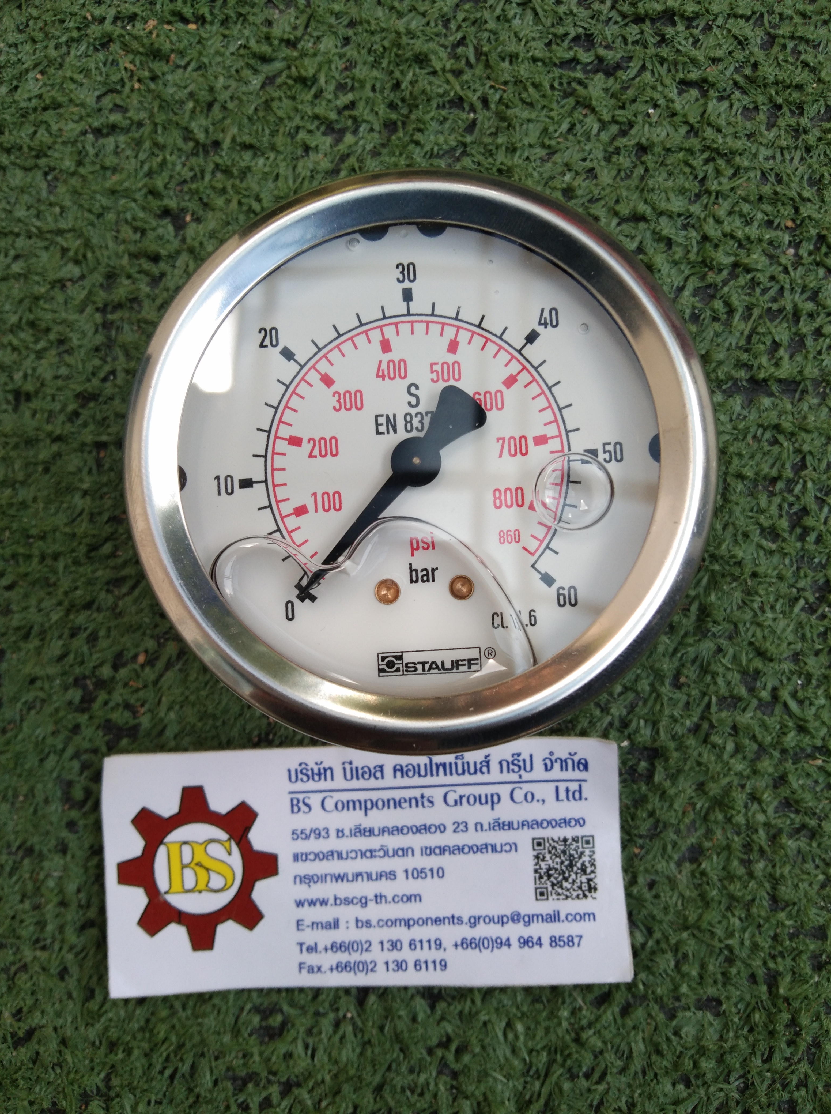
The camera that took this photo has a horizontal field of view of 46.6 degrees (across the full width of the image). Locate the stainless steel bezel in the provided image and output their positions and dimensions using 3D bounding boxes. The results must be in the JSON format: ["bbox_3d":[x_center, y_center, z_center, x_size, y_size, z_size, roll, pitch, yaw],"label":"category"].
[{"bbox_3d":[0.000,-0.011,0.113,0.068,0.016,0.068,-3,84,1],"label":"stainless steel bezel"}]

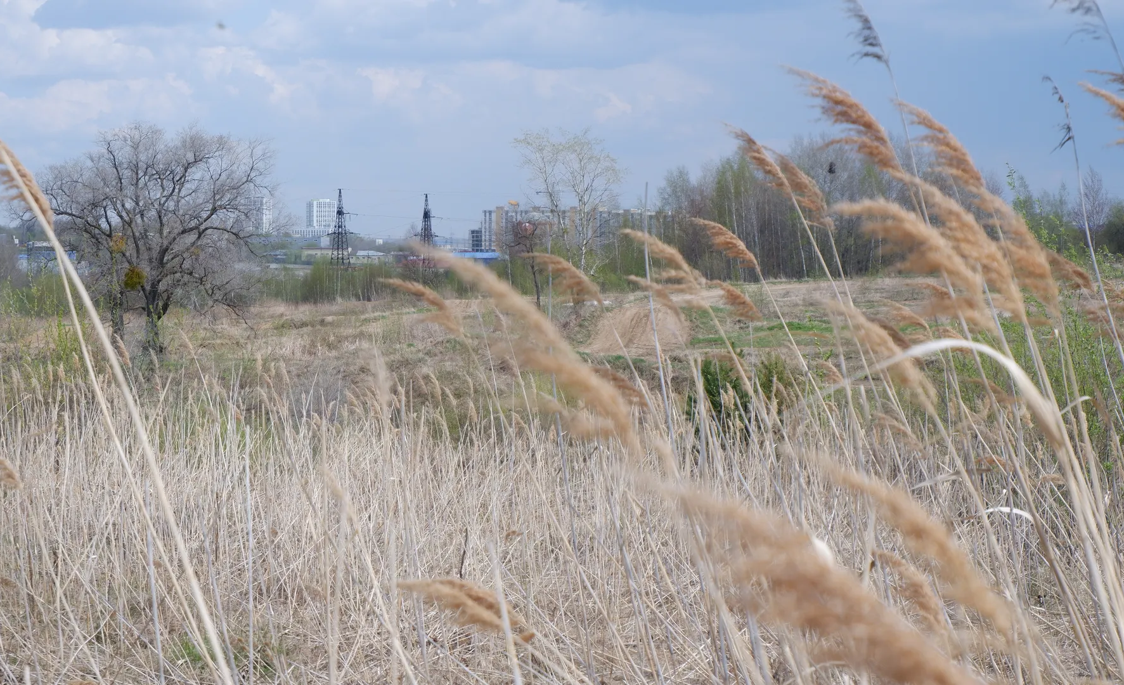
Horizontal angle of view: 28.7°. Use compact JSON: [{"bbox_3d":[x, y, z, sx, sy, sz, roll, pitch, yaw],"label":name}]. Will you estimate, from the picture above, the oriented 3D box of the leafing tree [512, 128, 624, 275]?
[{"bbox_3d":[0.521,-11.663,185.000,9.200,12.800,8.500,0,2,0],"label":"leafing tree"}]

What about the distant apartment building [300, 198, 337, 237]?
[{"bbox_3d":[-287.825,-147.010,2600.000,34.000,47.000,26.000,-1,3,-30],"label":"distant apartment building"}]

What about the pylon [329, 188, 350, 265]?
[{"bbox_3d":[-70.971,-36.547,700.000,8.000,24.800,5.000,-1,3,-28],"label":"pylon"}]

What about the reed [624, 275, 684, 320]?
[{"bbox_3d":[0.275,-0.134,6.500,0.170,0.140,0.080,0,2,0],"label":"reed"}]

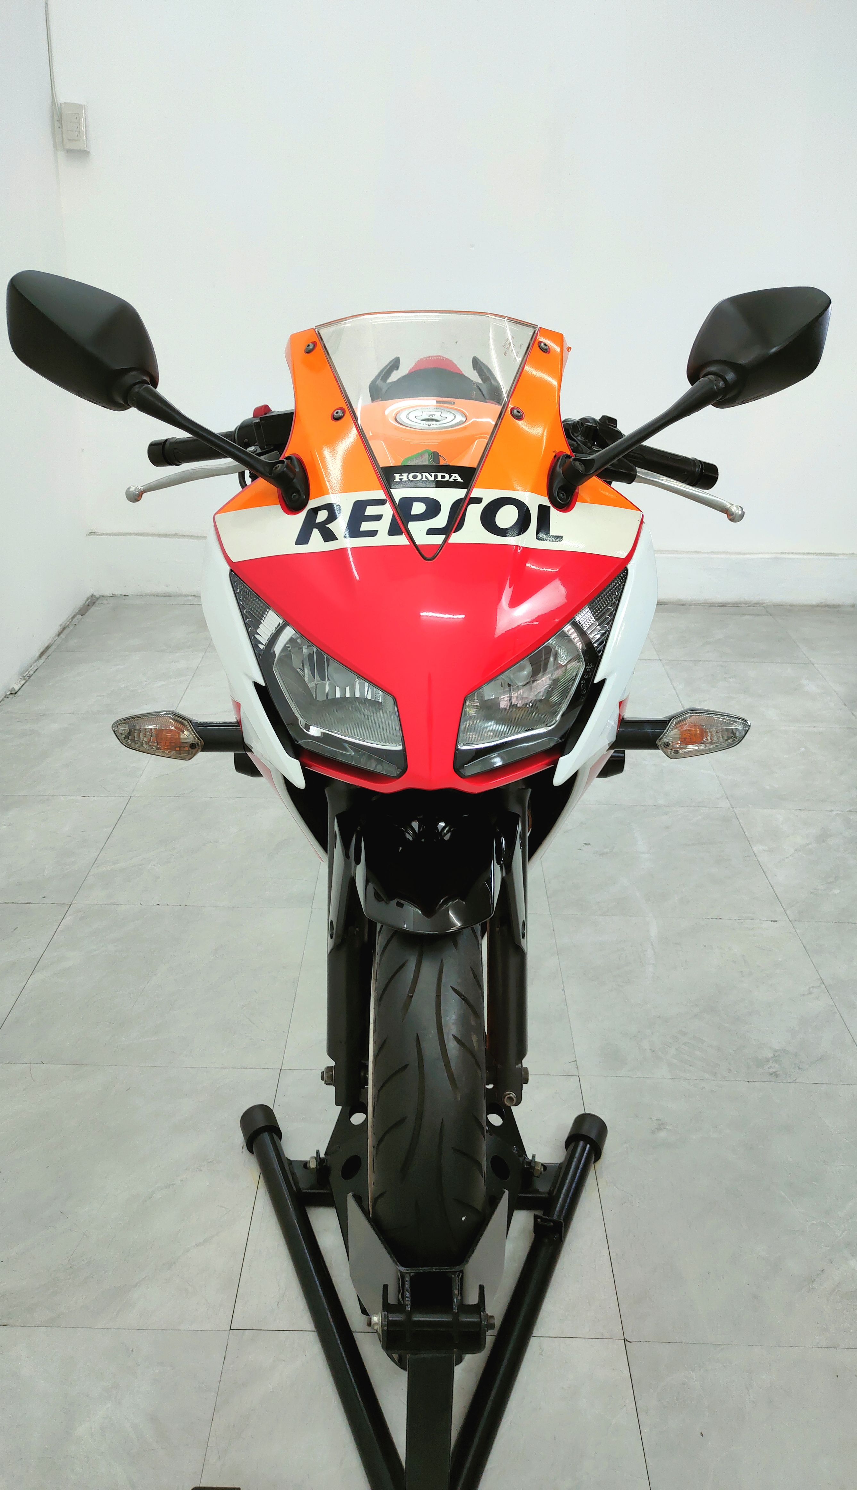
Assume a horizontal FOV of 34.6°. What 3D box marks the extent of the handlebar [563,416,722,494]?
[{"bbox_3d":[0.239,-0.345,1.620,0.195,0.075,0.100,5,20,-14],"label":"handlebar"}]

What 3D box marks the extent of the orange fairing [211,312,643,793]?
[{"bbox_3d":[-0.001,-0.207,1.445,0.430,0.450,0.410,1,21,0],"label":"orange fairing"}]

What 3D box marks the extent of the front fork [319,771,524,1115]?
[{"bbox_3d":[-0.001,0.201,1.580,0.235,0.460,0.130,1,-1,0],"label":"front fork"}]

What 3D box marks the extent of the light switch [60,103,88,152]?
[{"bbox_3d":[-1.030,-1.795,4.000,0.073,0.120,0.030,-1,22,-6],"label":"light switch"}]

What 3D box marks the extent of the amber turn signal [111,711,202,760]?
[{"bbox_3d":[-0.287,-0.011,1.455,0.095,0.046,0.058,1,21,0],"label":"amber turn signal"}]

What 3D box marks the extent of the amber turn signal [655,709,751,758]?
[{"bbox_3d":[0.290,-0.011,1.455,0.095,0.046,0.058,1,21,0],"label":"amber turn signal"}]

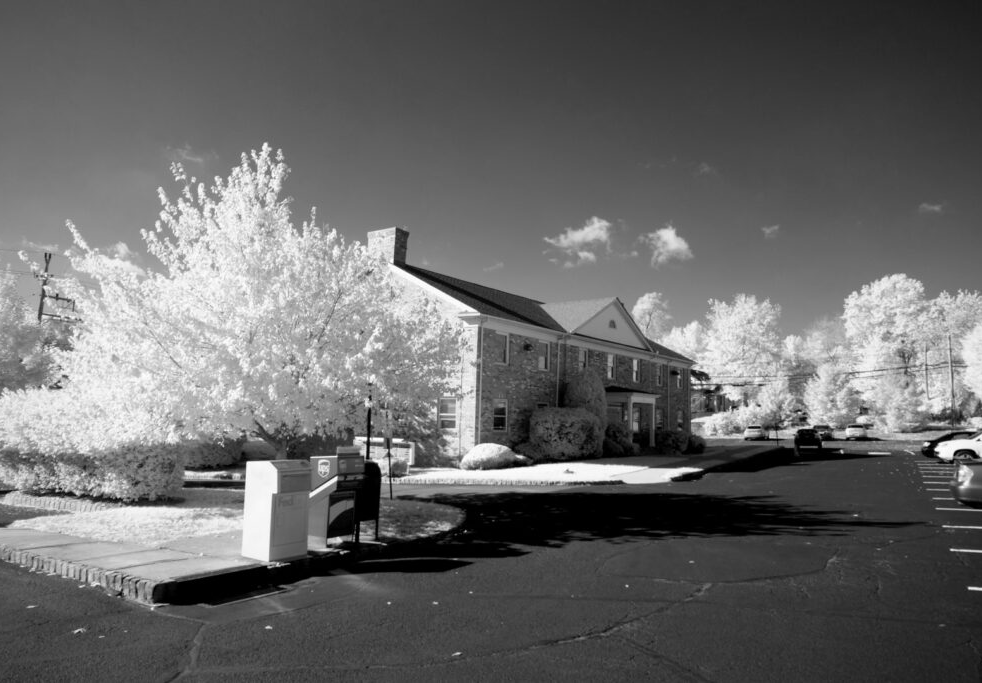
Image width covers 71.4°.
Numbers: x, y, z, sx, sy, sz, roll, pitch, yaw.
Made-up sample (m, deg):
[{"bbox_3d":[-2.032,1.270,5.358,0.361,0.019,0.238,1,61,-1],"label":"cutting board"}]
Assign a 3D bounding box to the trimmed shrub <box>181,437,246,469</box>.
[{"bbox_3d":[-10.235,4.101,25.000,1.700,1.200,2.400,-3,-7,35],"label":"trimmed shrub"}]

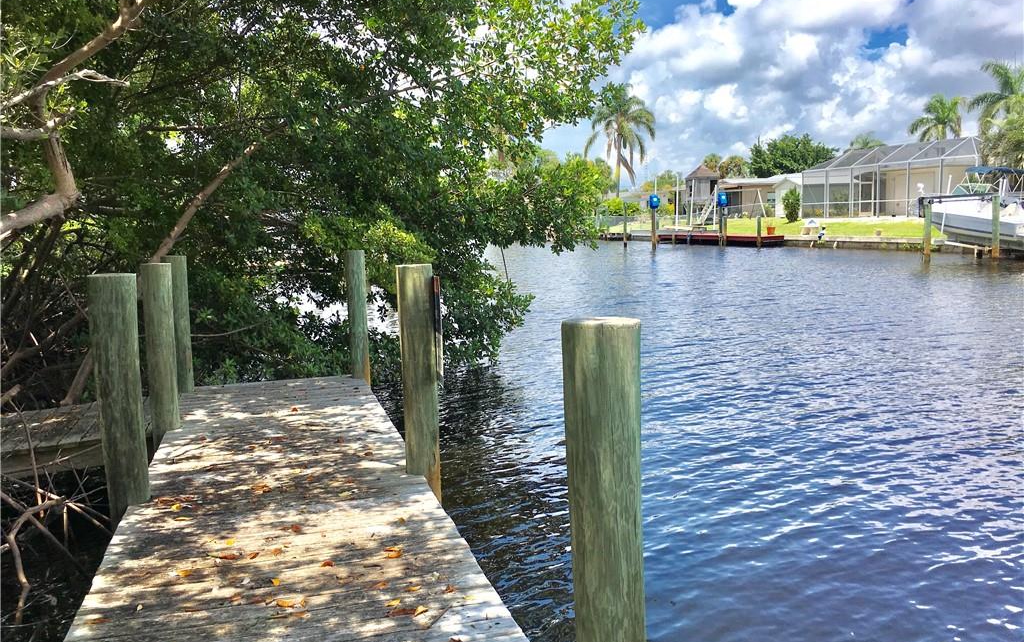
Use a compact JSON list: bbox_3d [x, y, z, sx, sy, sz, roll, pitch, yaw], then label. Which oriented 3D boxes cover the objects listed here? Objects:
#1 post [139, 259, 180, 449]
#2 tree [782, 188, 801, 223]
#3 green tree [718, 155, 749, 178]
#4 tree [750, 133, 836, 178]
[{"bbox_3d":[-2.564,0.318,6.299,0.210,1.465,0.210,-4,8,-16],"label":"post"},{"bbox_3d":[15.964,-6.597,49.000,1.028,2.056,1.028,1,8,18],"label":"tree"},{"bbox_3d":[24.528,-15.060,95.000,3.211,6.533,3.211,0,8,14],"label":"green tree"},{"bbox_3d":[25.503,-13.365,78.000,8.001,7.364,8.001,1,8,18],"label":"tree"}]

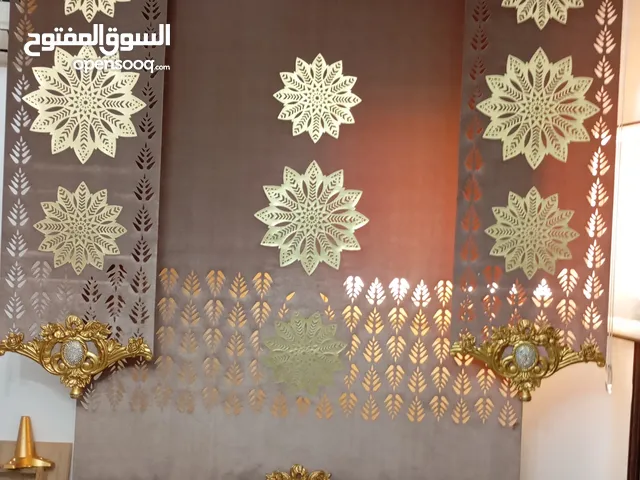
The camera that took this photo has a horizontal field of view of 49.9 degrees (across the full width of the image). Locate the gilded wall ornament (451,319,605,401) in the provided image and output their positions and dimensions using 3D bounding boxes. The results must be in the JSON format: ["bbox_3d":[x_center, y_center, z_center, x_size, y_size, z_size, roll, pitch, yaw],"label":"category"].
[{"bbox_3d":[0.628,0.361,2.080,0.465,0.247,0.055,3,0,0],"label":"gilded wall ornament"}]

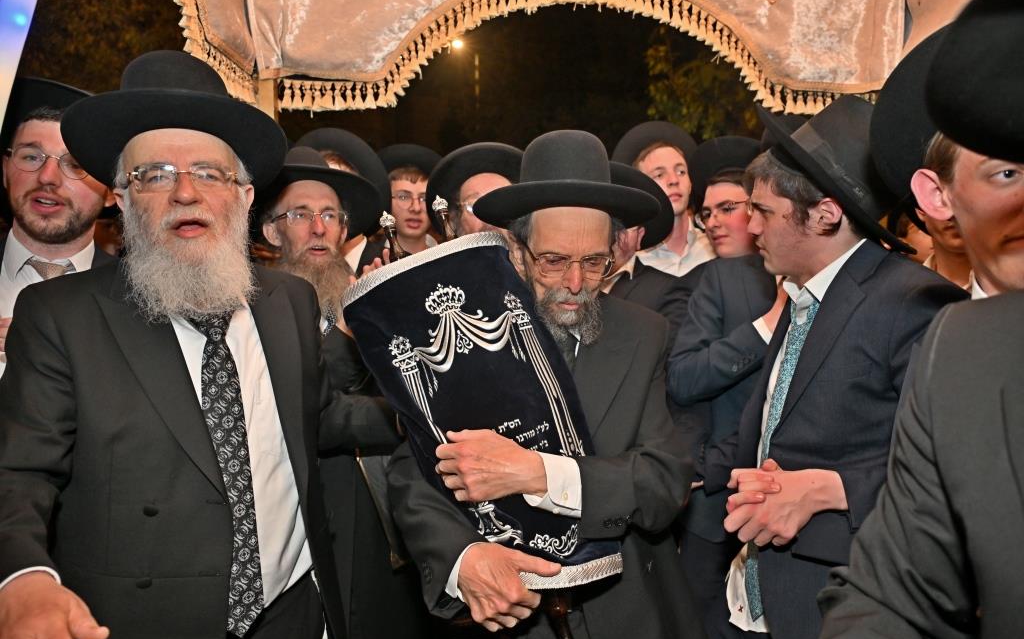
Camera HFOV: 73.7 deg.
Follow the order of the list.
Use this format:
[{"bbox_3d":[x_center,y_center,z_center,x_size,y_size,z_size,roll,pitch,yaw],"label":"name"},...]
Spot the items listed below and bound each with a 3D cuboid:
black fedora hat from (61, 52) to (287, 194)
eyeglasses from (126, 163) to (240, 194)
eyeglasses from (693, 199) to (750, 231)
[{"bbox_3d":[-0.516,-0.313,1.059,0.315,0.140,0.350,-3,-13,-25],"label":"black fedora hat"},{"bbox_3d":[-0.478,-0.199,0.992,0.140,0.045,0.130,-2,3,-26],"label":"eyeglasses"},{"bbox_3d":[0.540,-0.259,1.702,0.135,0.045,0.140,1,-7,-44],"label":"eyeglasses"}]

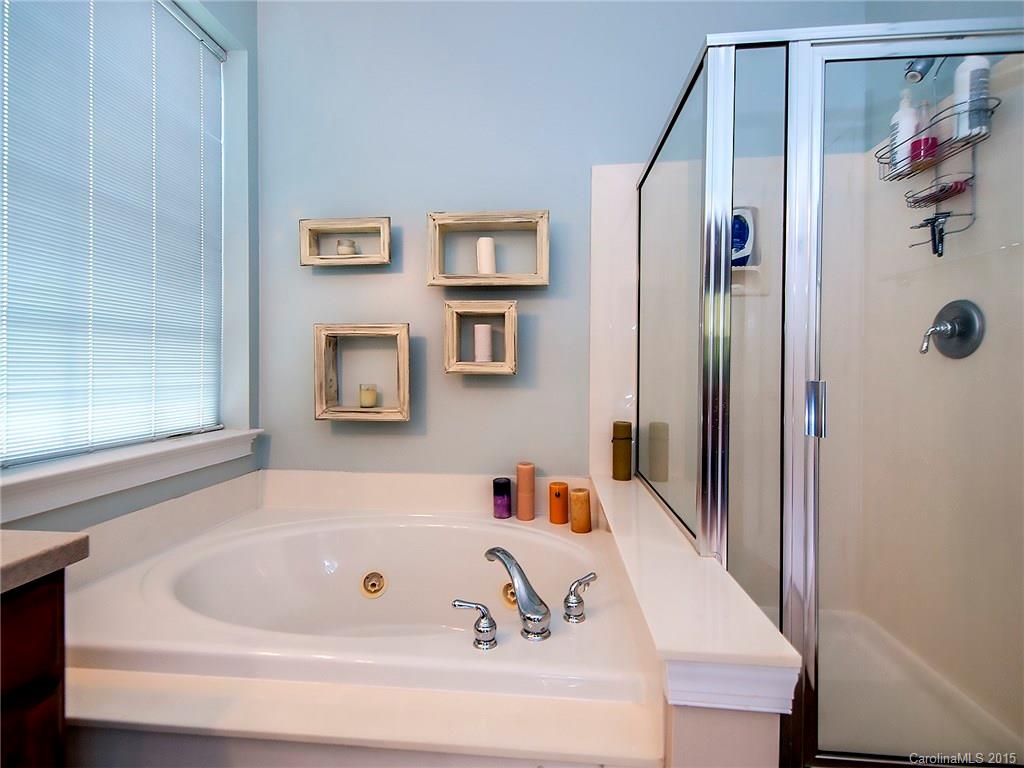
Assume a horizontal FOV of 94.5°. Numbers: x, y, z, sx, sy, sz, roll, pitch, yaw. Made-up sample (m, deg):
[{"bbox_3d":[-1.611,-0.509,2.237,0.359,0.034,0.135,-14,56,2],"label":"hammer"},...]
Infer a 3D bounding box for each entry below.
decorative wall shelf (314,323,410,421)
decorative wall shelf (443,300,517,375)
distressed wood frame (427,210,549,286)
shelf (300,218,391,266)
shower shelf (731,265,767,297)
[{"bbox_3d":[-0.633,-0.051,2.068,0.411,0.410,0.110,0,1,5],"label":"decorative wall shelf"},{"bbox_3d":[-0.126,-0.194,2.022,0.302,0.302,0.110,0,1,5],"label":"decorative wall shelf"},{"bbox_3d":[-0.095,-0.558,2.012,0.500,0.300,0.110,0,1,5],"label":"distressed wood frame"},{"bbox_3d":[-0.714,-0.613,2.079,0.398,0.196,0.080,0,1,5],"label":"shelf"},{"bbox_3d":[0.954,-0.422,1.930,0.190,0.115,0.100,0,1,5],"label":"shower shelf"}]

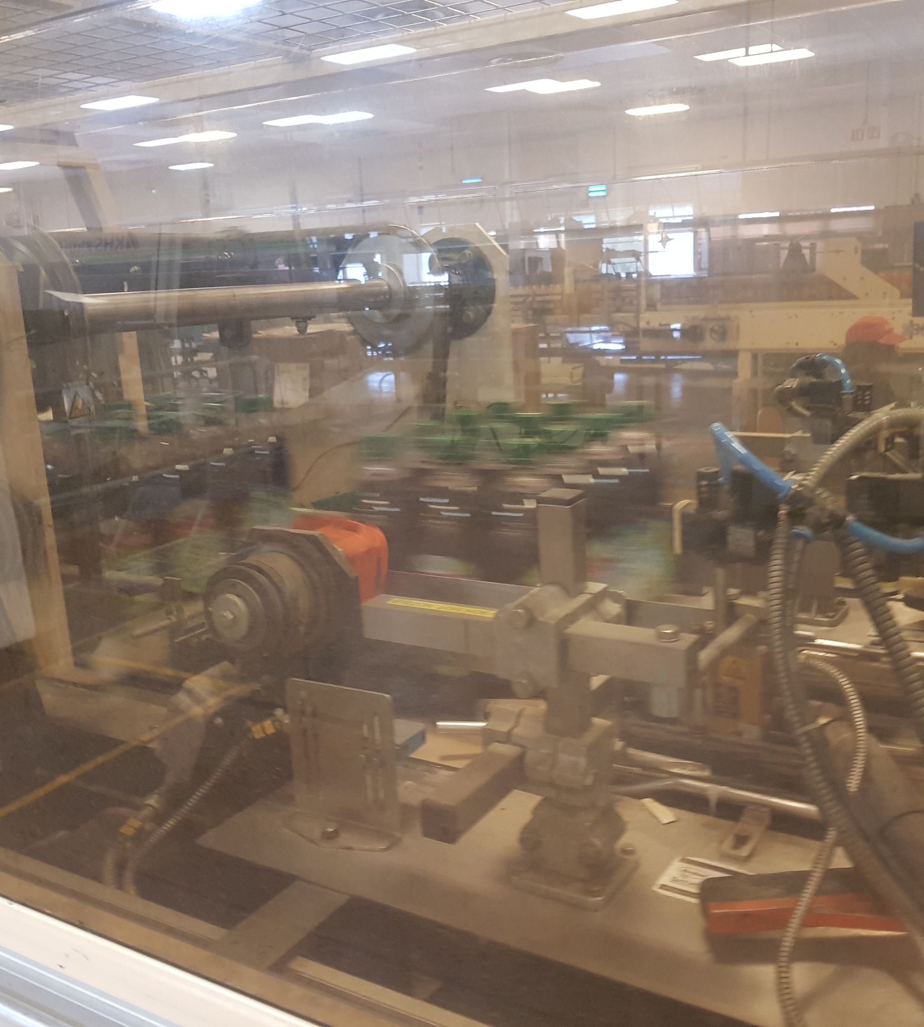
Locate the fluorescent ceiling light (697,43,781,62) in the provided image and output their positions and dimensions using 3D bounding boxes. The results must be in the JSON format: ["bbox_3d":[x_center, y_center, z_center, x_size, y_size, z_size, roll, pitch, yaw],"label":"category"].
[{"bbox_3d":[3.976,-6.678,14.815,1.180,0.080,0.570,5,16,31],"label":"fluorescent ceiling light"}]

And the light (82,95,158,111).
[{"bbox_3d":[-5.362,-6.478,16.135,1.220,0.080,0.570,5,16,31],"label":"light"}]

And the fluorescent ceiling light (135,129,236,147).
[{"bbox_3d":[-5.633,-7.598,20.768,2.300,0.080,0.570,5,16,31],"label":"fluorescent ceiling light"}]

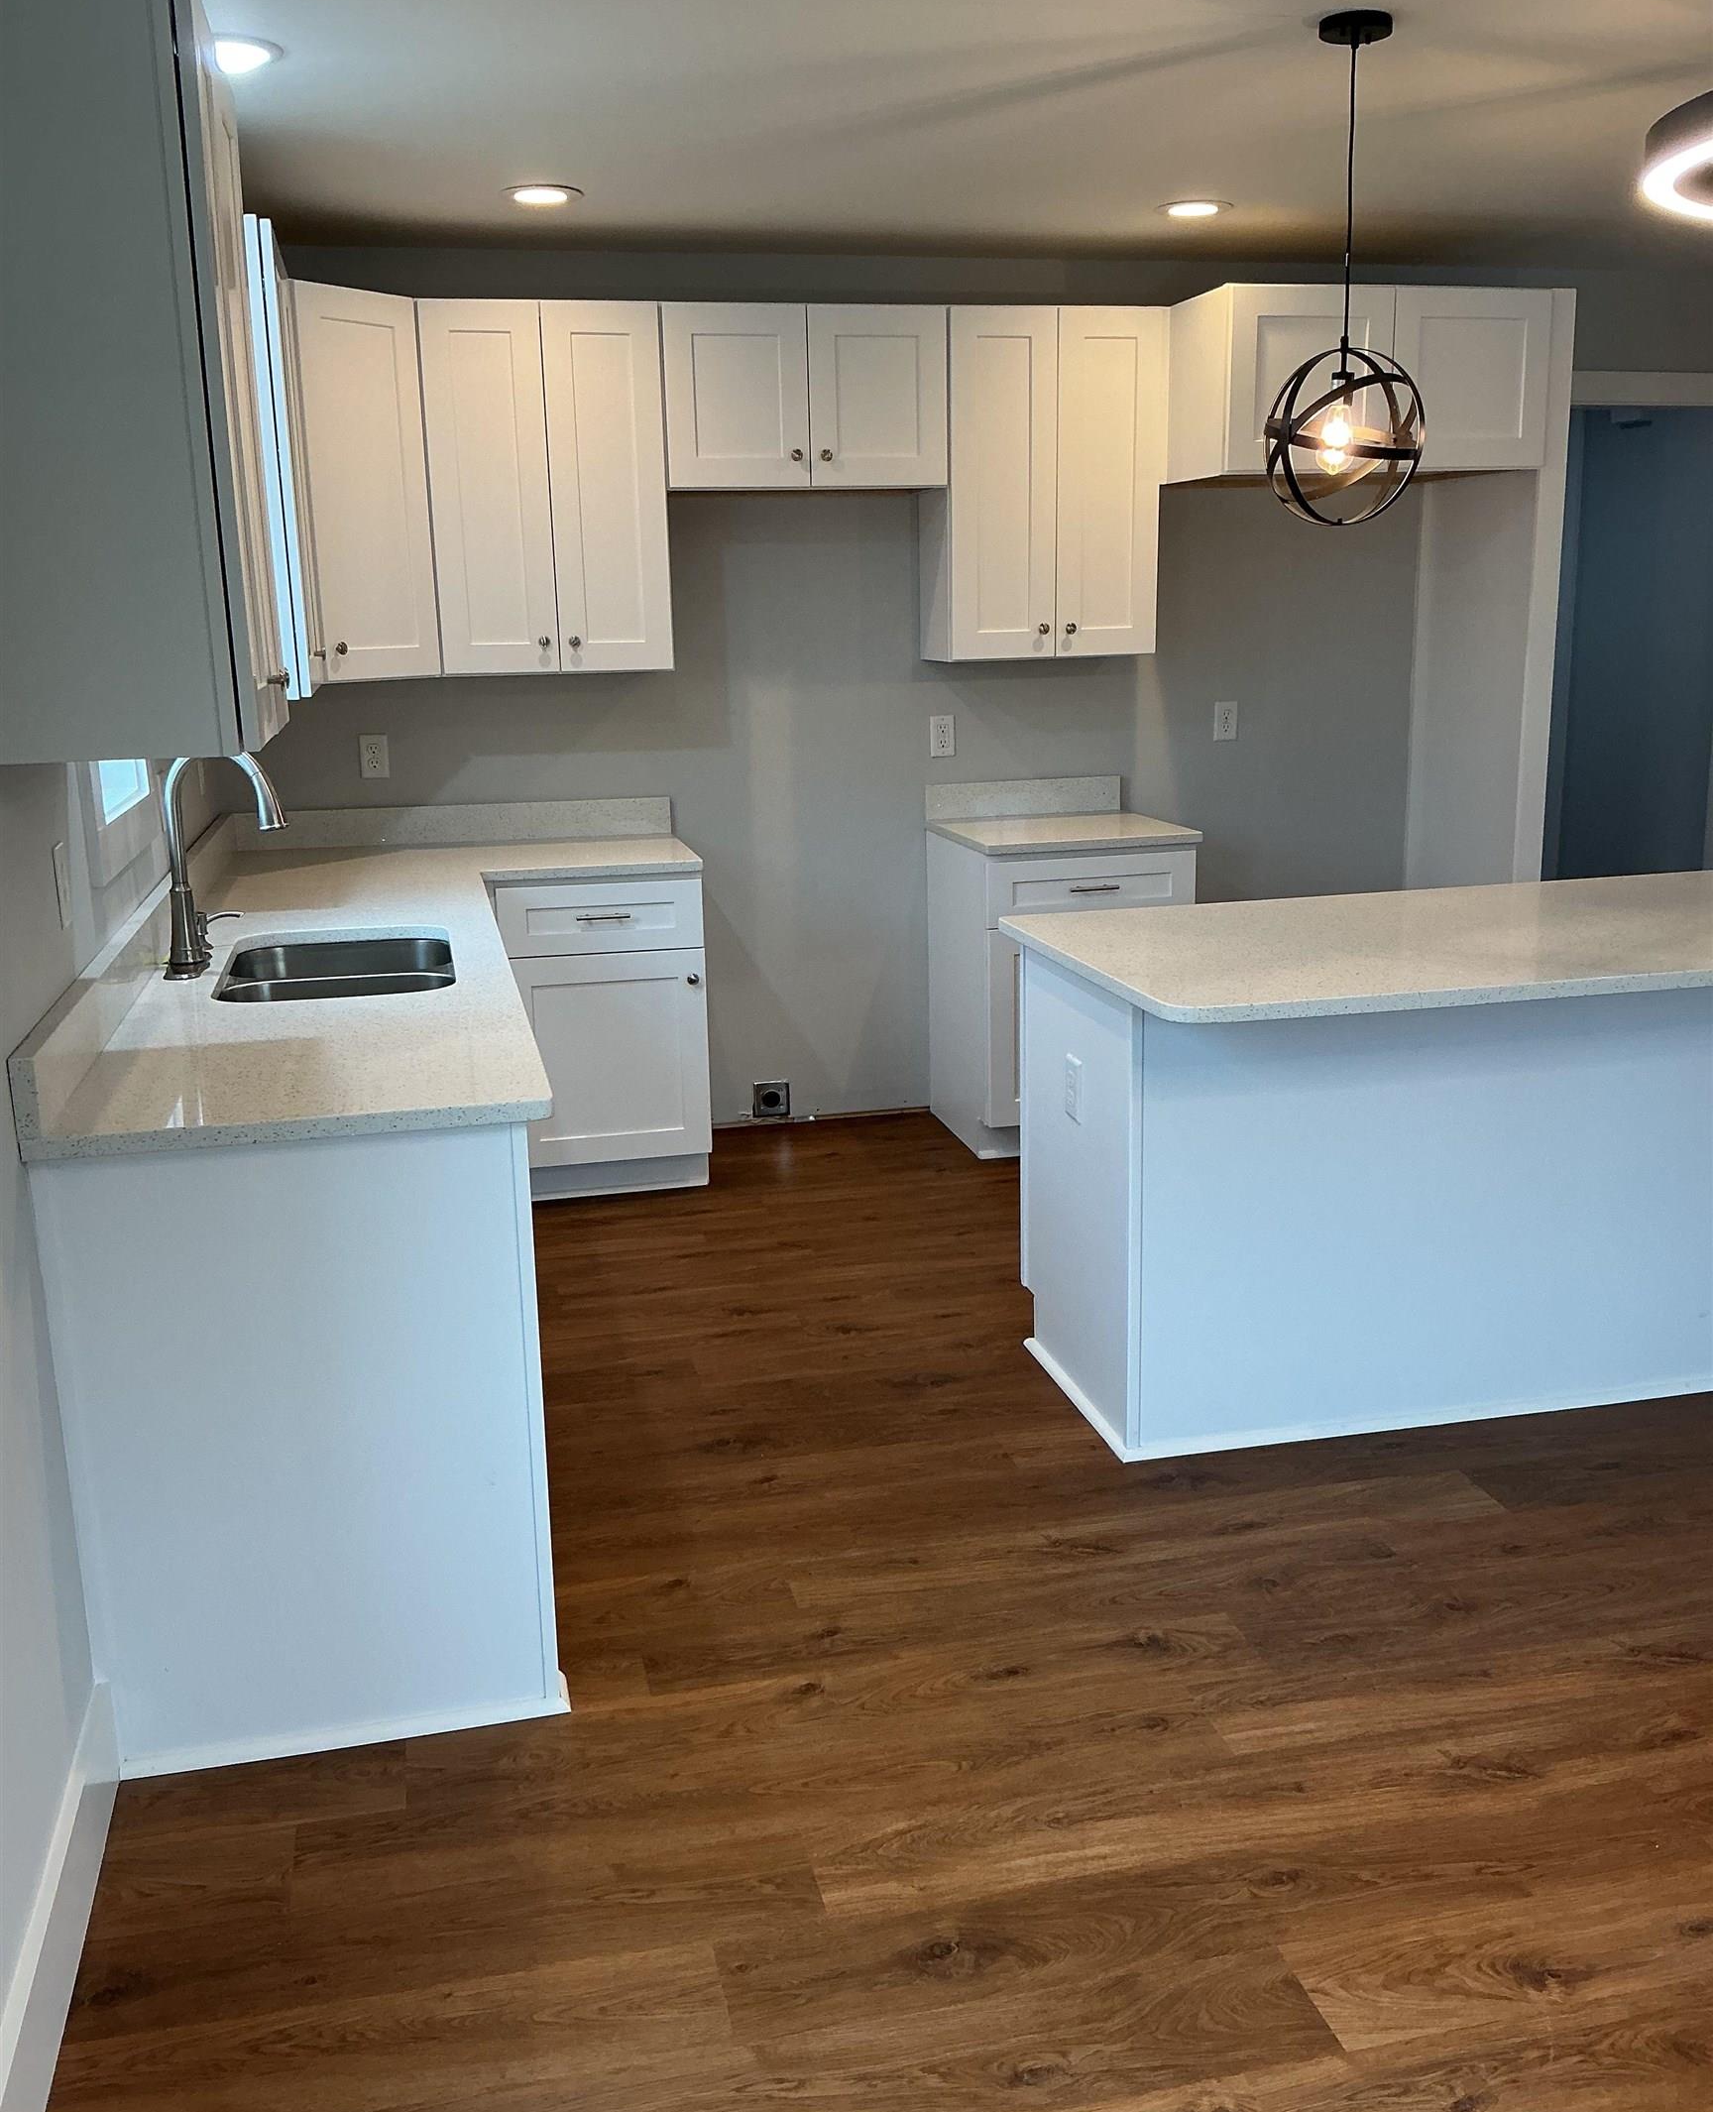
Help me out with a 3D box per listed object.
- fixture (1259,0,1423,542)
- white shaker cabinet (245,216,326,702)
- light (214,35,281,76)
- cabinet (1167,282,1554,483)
[{"bbox_3d":[0.839,-1.326,3.271,0.280,0.812,0.280,-4,14,-12],"label":"fixture"},{"bbox_3d":[-1.371,-1.266,4.178,0.324,0.922,0.710,-4,14,-12],"label":"white shaker cabinet"},{"bbox_3d":[-1.056,-1.676,3.226,0.185,0.030,0.185,-4,14,-12],"label":"light"},{"bbox_3d":[1.312,-1.835,5.313,0.921,0.454,0.711,-4,14,-12],"label":"cabinet"}]

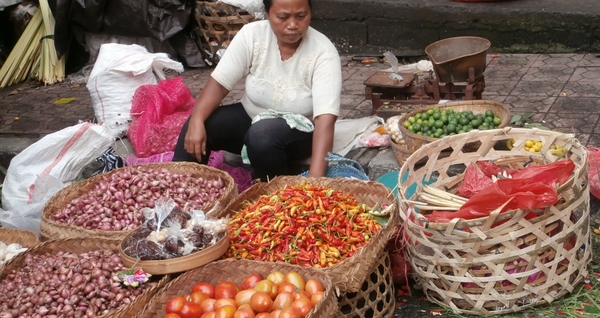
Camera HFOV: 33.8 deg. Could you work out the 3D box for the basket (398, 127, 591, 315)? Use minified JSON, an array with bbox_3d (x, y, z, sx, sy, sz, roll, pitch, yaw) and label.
[{"bbox_3d":[0.590,0.173,2.955,0.570,0.330,0.570,-8,23,11],"label":"basket"}]

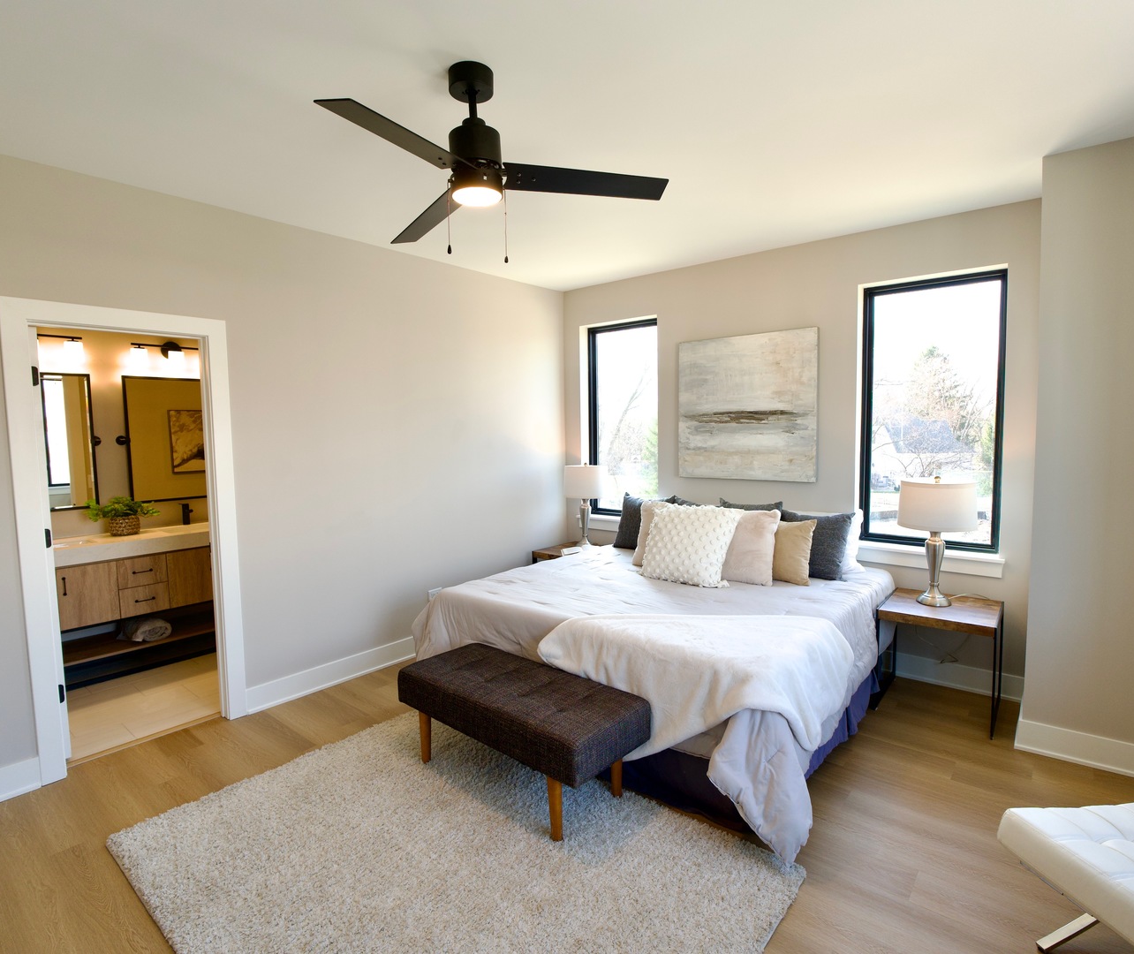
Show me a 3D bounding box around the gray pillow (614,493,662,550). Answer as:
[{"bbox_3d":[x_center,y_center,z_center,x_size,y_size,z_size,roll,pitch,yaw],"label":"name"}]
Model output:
[{"bbox_3d":[0.573,0.334,4.450,0.450,0.440,0.140,3,-11,40],"label":"gray pillow"}]

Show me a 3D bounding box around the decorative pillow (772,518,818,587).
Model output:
[{"bbox_3d":[1.314,0.447,3.672,0.420,0.410,0.140,2,-13,34],"label":"decorative pillow"}]

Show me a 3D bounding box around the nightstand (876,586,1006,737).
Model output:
[{"bbox_3d":[2.060,0.986,3.288,0.525,0.560,0.550,3,6,39],"label":"nightstand"}]

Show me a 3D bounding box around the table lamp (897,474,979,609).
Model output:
[{"bbox_3d":[2.030,0.346,3.276,0.374,0.700,0.374,3,6,38],"label":"table lamp"}]

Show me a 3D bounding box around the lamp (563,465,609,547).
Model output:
[{"bbox_3d":[0.149,0.241,4.961,0.372,0.705,0.372,-1,4,0],"label":"lamp"}]

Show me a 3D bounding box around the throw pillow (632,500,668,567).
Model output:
[{"bbox_3d":[0.658,0.381,3.839,0.450,0.440,0.150,3,-11,40],"label":"throw pillow"}]

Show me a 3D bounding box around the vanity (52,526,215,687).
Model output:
[{"bbox_3d":[-2.955,0.838,4.091,0.500,0.870,1.530,3,6,42],"label":"vanity"}]

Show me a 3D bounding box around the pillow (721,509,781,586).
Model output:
[{"bbox_3d":[1.019,0.397,3.538,0.450,0.440,0.150,2,-13,32],"label":"pillow"}]

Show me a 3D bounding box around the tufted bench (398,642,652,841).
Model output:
[{"bbox_3d":[-0.226,1.127,2.646,1.110,0.430,0.460,3,6,41],"label":"tufted bench"}]

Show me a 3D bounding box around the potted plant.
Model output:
[{"bbox_3d":[-3.101,0.273,4.155,0.360,0.260,0.420,3,6,41],"label":"potted plant"}]

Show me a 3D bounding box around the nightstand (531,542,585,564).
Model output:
[{"bbox_3d":[0.098,0.890,4.987,0.520,0.560,0.550,3,6,39],"label":"nightstand"}]

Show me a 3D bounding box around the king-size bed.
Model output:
[{"bbox_3d":[0.607,0.958,3.517,2.100,0.640,2.000,3,6,39],"label":"king-size bed"}]

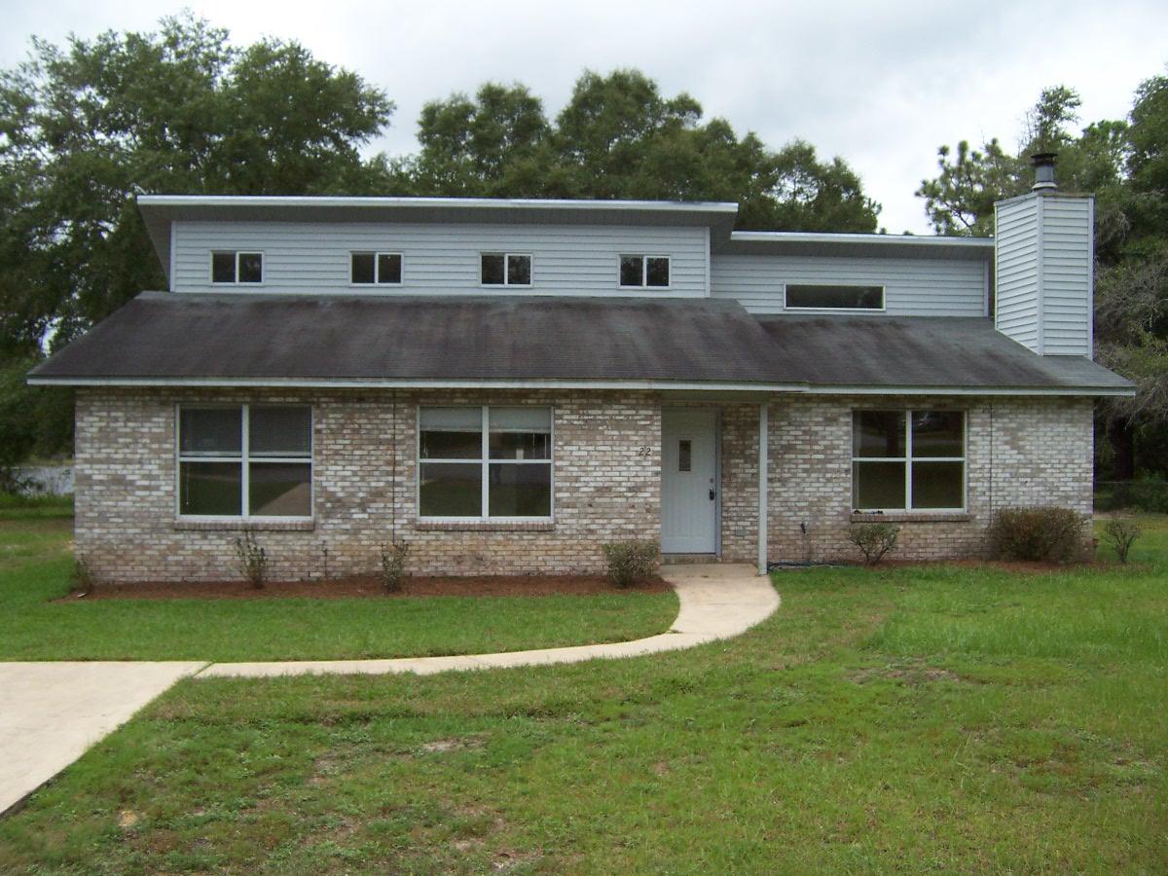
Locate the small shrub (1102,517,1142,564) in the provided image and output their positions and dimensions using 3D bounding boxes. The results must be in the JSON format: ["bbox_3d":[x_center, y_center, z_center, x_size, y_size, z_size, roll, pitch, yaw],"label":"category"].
[{"bbox_3d":[7.848,1.484,16.250,0.570,0.680,0.550,0,-1,0],"label":"small shrub"}]

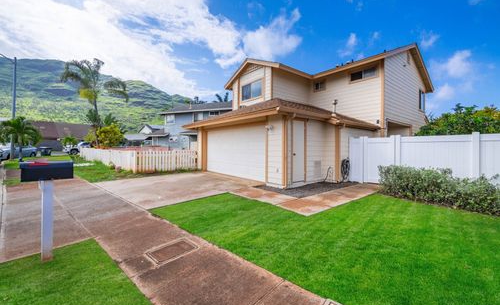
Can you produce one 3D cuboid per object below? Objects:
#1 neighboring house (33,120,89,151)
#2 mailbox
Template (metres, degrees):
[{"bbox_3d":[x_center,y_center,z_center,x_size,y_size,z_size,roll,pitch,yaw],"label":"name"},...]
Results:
[{"bbox_3d":[-38.600,-3.000,41.000,9.000,5.800,10.500,1,2,44],"label":"neighboring house"},{"bbox_3d":[-2.772,0.254,2.789,0.510,0.235,0.185,-1,2,-43],"label":"mailbox"}]

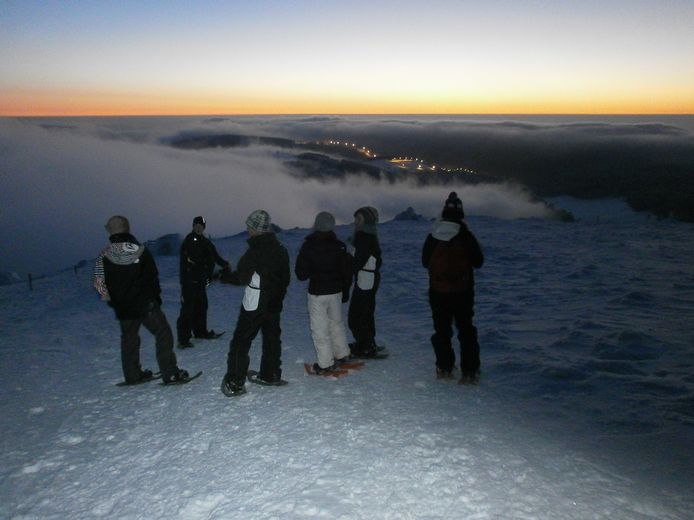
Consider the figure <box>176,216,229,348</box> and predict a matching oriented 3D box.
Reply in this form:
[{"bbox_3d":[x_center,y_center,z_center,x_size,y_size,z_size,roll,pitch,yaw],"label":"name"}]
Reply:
[{"bbox_3d":[-1.951,0.270,7.304,0.680,1.770,0.550,-9,18,-31],"label":"figure"}]

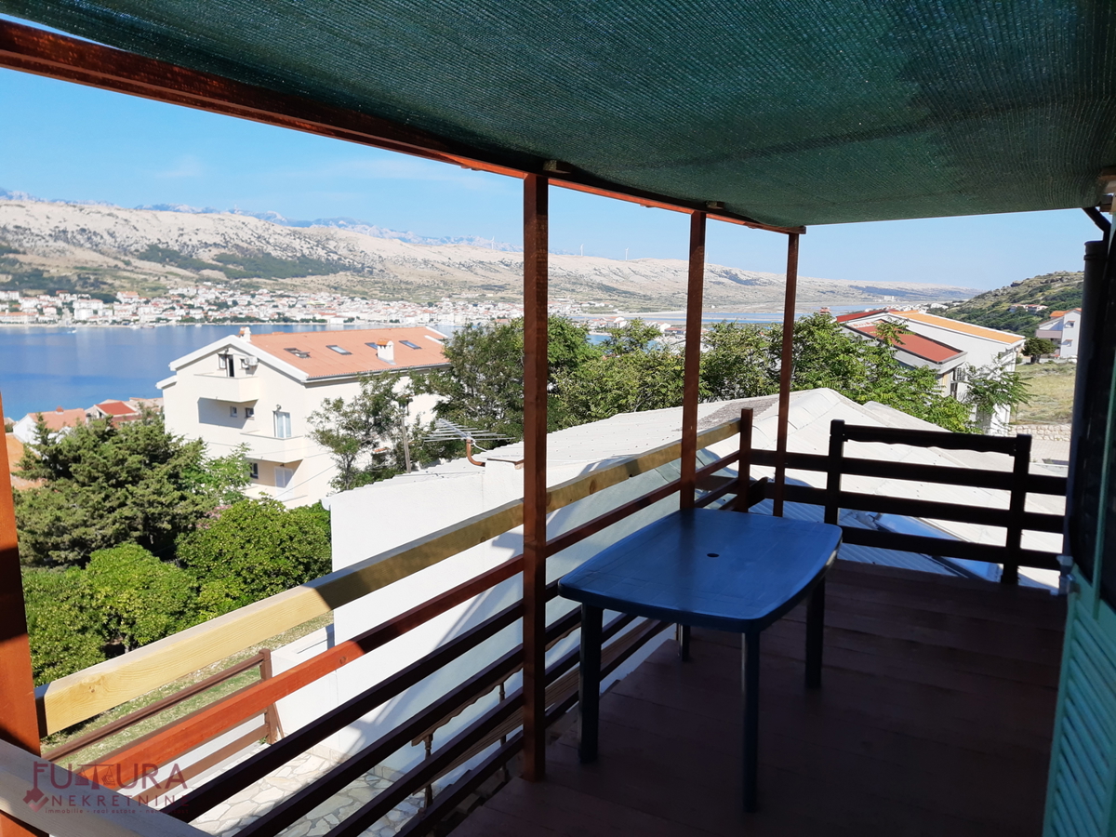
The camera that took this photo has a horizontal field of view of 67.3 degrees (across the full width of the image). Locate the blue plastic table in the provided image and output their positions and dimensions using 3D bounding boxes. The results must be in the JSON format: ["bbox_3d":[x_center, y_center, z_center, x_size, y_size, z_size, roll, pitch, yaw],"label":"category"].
[{"bbox_3d":[0.649,0.911,3.500,0.869,0.732,1.347,5,10,29],"label":"blue plastic table"}]

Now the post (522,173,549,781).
[{"bbox_3d":[-0.079,0.267,2.968,0.053,2.164,0.070,6,10,30],"label":"post"}]

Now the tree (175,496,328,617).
[{"bbox_3d":[-5.617,2.636,15.812,2.900,2.299,2.900,-3,10,-20],"label":"tree"}]

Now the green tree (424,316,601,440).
[{"bbox_3d":[-1.621,-0.260,30.334,6.200,6.806,6.200,0,9,-3],"label":"green tree"}]

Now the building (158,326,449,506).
[{"bbox_3d":[-13.404,-1.090,49.909,12.000,9.300,15.200,6,11,33],"label":"building"}]

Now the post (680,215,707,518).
[{"bbox_3d":[0.667,0.072,4.223,0.053,2.164,0.070,6,10,30],"label":"post"}]

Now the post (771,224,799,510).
[{"bbox_3d":[1.541,-0.158,5.704,0.053,2.164,0.070,6,10,30],"label":"post"}]

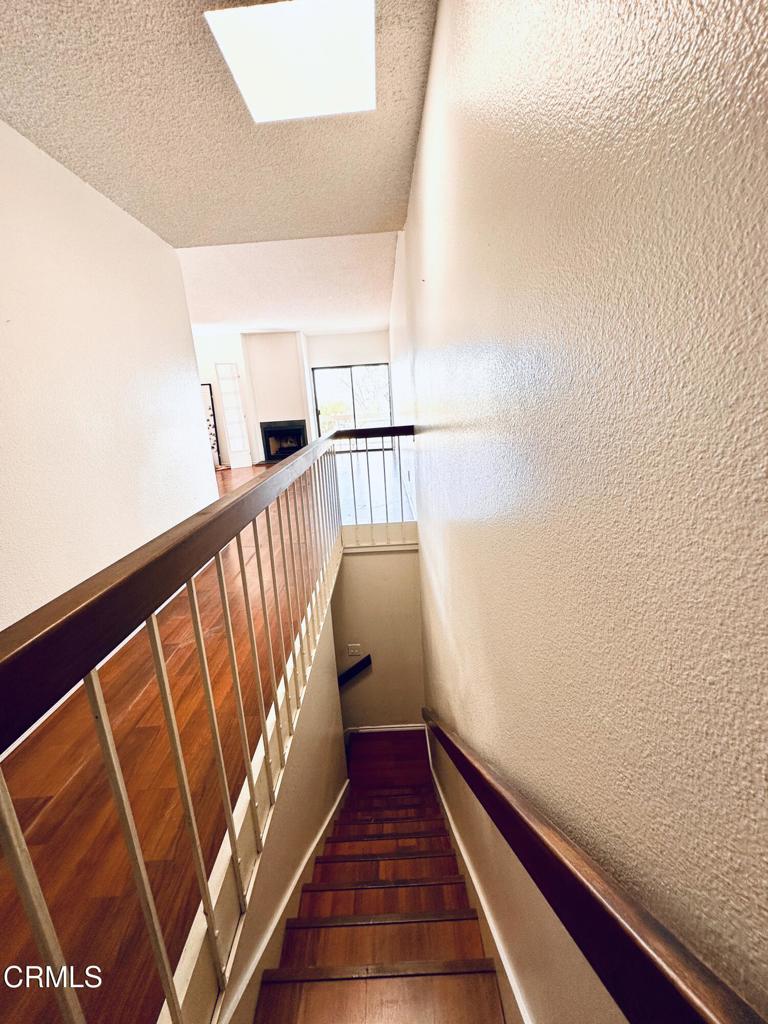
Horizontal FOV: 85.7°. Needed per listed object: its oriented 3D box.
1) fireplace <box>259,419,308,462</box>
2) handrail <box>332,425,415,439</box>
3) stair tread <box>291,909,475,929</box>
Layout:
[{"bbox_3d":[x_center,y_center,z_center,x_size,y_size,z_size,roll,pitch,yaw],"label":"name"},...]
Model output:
[{"bbox_3d":[-2.216,-1.594,9.411,1.001,0.909,0.300,-3,15,1],"label":"fireplace"},{"bbox_3d":[-0.079,-0.687,3.573,0.690,0.083,0.070,-3,15,1],"label":"handrail"},{"bbox_3d":[-0.007,1.593,1.612,0.735,0.030,0.050,-3,15,1],"label":"stair tread"}]

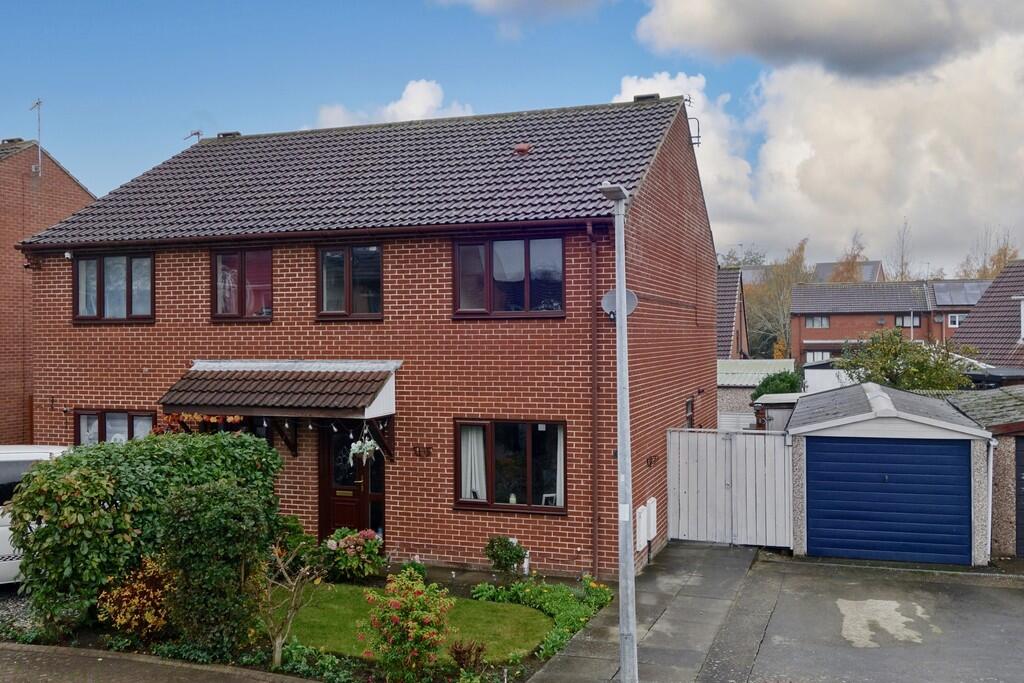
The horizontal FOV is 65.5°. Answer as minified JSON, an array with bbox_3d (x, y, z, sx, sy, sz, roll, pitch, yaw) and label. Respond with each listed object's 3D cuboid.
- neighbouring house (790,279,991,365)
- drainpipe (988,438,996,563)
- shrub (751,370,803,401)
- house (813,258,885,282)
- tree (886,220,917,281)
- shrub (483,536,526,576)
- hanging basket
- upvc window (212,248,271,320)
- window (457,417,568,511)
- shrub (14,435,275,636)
[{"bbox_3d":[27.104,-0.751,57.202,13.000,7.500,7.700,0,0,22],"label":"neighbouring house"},{"bbox_3d":[7.262,2.421,12.050,0.080,1.890,0.080,0,0,18],"label":"drainpipe"},{"bbox_3d":[6.750,1.950,20.300,1.450,2.250,1.450,0,0,20],"label":"shrub"},{"bbox_3d":[34.700,-3.700,82.000,7.500,9.200,8.500,0,0,30],"label":"house"},{"bbox_3d":[36.676,-3.450,75.000,3.000,14.200,3.000,0,1,20],"label":"tree"},{"bbox_3d":[-0.102,2.929,10.800,0.580,0.580,0.550,0,1,0],"label":"shrub"},{"bbox_3d":[-2.088,1.533,11.200,0.420,0.440,0.400,0,1,0],"label":"hanging basket"},{"bbox_3d":[-4.356,-0.920,12.854,1.180,1.160,0.120,0,1,21],"label":"upvc window"},{"bbox_3d":[-0.030,1.777,11.330,1.700,1.310,0.120,0,0,20],"label":"window"},{"bbox_3d":[-4.650,2.330,10.100,2.550,1.930,2.200,0,0,20],"label":"shrub"}]

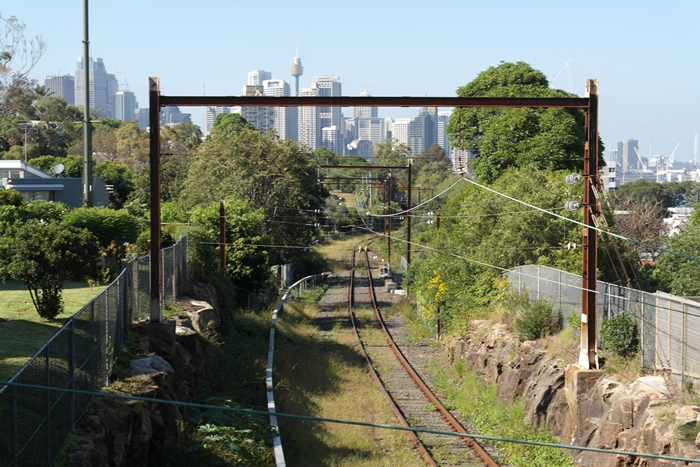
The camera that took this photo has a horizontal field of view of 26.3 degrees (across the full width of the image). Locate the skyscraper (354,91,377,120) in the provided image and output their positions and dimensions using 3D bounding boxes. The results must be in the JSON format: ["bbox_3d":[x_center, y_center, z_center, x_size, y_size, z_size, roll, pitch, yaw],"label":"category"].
[{"bbox_3d":[38.678,-243.054,3612.770,43.000,200.000,46.000,1,3,17],"label":"skyscraper"}]

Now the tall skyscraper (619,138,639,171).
[{"bbox_3d":[929.110,-263.791,5000.000,68.450,106.850,50.000,0,3,11],"label":"tall skyscraper"}]

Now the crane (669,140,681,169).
[{"bbox_3d":[783.633,-183.253,3611.553,36.000,92.000,9.000,0,2,0],"label":"crane"}]

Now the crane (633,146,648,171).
[{"bbox_3d":[582.009,-150.260,3000.000,32.060,48.080,9.000,0,3,0],"label":"crane"}]

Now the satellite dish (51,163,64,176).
[{"bbox_3d":[-17.830,-3.874,91.193,0.820,0.900,0.600,2,3,32],"label":"satellite dish"}]

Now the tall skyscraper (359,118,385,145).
[{"bbox_3d":[45.942,-185.207,3194.709,50.000,125.000,34.000,1,3,17],"label":"tall skyscraper"}]

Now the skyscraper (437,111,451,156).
[{"bbox_3d":[231.034,-227.327,3700.000,34.590,153.200,35.000,0,3,4],"label":"skyscraper"}]

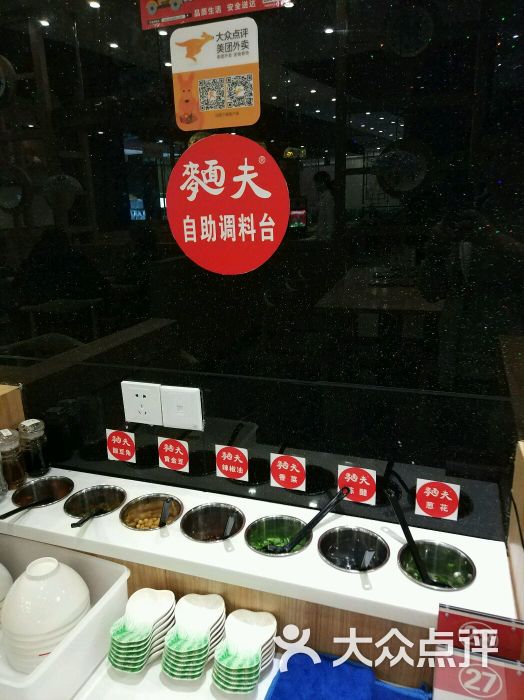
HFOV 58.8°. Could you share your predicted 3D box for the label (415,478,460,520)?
[{"bbox_3d":[0.296,0.255,0.783,0.068,0.068,0.007,4,15,18],"label":"label"}]

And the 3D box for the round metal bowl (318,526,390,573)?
[{"bbox_3d":[0.151,0.368,0.773,0.116,0.088,0.116,-1,15,0],"label":"round metal bowl"}]

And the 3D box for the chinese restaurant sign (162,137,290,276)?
[{"bbox_3d":[-0.062,-0.238,0.772,0.225,0.225,0.007,3,15,18],"label":"chinese restaurant sign"}]

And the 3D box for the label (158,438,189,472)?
[{"bbox_3d":[-0.178,0.212,0.932,0.068,0.068,0.007,5,16,17],"label":"label"}]

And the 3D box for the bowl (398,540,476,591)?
[{"bbox_3d":[0.272,0.375,0.734,0.116,0.088,0.116,3,15,18],"label":"bowl"}]

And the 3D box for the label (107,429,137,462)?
[{"bbox_3d":[-0.295,0.203,0.969,0.068,0.068,0.007,4,16,18],"label":"label"}]

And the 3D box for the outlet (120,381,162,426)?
[{"bbox_3d":[-0.239,0.109,0.941,0.086,0.086,0.010,4,15,17],"label":"outlet"}]

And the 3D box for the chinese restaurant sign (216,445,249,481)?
[{"bbox_3d":[-0.059,0.225,0.917,0.069,0.069,0.004,4,15,17],"label":"chinese restaurant sign"}]

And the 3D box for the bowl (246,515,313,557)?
[{"bbox_3d":[0.030,0.361,0.831,0.119,0.075,0.119,-1,14,0],"label":"bowl"}]

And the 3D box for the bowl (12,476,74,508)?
[{"bbox_3d":[-0.445,0.332,0.962,0.116,0.088,0.116,-1,15,0],"label":"bowl"}]

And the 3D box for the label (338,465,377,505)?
[{"bbox_3d":[0.173,0.248,0.849,0.069,0.069,0.004,4,15,17],"label":"label"}]

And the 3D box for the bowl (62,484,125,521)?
[{"bbox_3d":[-0.325,0.339,0.925,0.116,0.088,0.116,-1,15,0],"label":"bowl"}]

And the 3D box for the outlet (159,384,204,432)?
[{"bbox_3d":[-0.156,0.115,0.916,0.086,0.086,0.010,4,15,17],"label":"outlet"}]

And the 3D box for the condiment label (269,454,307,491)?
[{"bbox_3d":[0.050,0.234,0.885,0.069,0.069,0.004,4,15,17],"label":"condiment label"}]

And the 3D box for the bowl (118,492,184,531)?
[{"bbox_3d":[-0.211,0.345,0.904,0.119,0.075,0.119,-1,14,0],"label":"bowl"}]

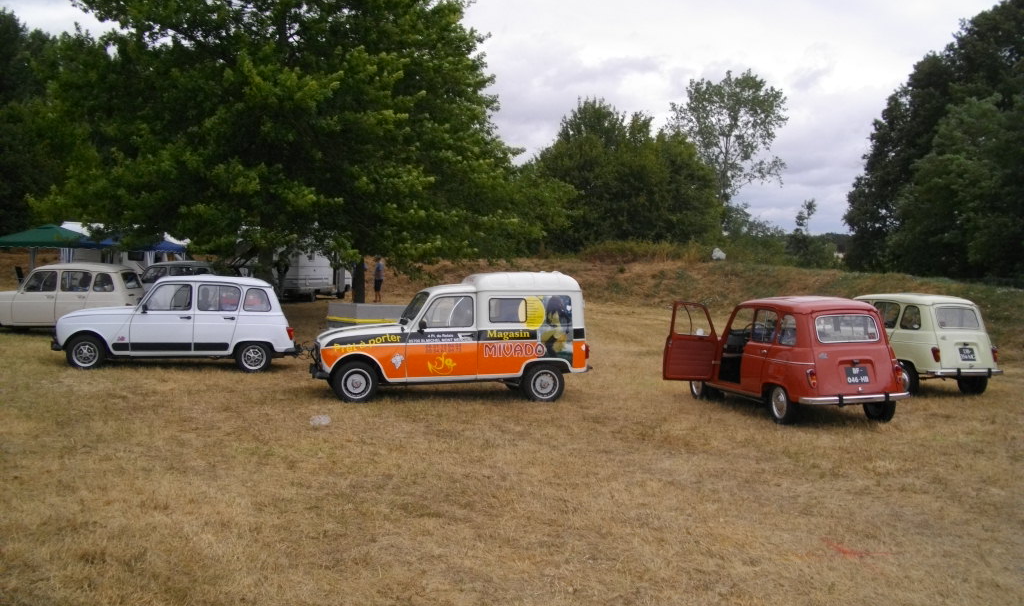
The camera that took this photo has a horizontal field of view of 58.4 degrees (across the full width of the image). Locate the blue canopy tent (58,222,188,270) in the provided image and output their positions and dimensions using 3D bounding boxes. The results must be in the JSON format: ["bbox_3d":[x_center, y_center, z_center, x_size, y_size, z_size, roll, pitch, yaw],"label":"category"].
[{"bbox_3d":[-13.500,-1.200,32.300,3.100,2.600,3.100,1,2,-3],"label":"blue canopy tent"}]

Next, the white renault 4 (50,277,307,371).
[{"bbox_3d":[-5.230,0.295,14.500,3.660,1.510,1.485,1,2,-14],"label":"white renault 4"}]

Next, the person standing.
[{"bbox_3d":[-4.900,-0.860,33.600,0.380,1.740,0.480,1,2,-3],"label":"person standing"}]

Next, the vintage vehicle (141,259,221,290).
[{"bbox_3d":[-9.500,-0.370,24.900,3.660,1.530,1.485,1,2,-13],"label":"vintage vehicle"}]

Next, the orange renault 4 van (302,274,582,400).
[{"bbox_3d":[-0.830,0.383,12.330,3.650,1.680,1.500,0,3,-12],"label":"orange renault 4 van"}]

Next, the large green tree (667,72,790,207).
[{"bbox_3d":[14.100,-8.930,60.000,8.000,12.500,7.500,1,2,0],"label":"large green tree"}]

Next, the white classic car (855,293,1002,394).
[{"bbox_3d":[6.140,0.675,15.200,1.485,1.540,3.660,1,2,-20],"label":"white classic car"}]

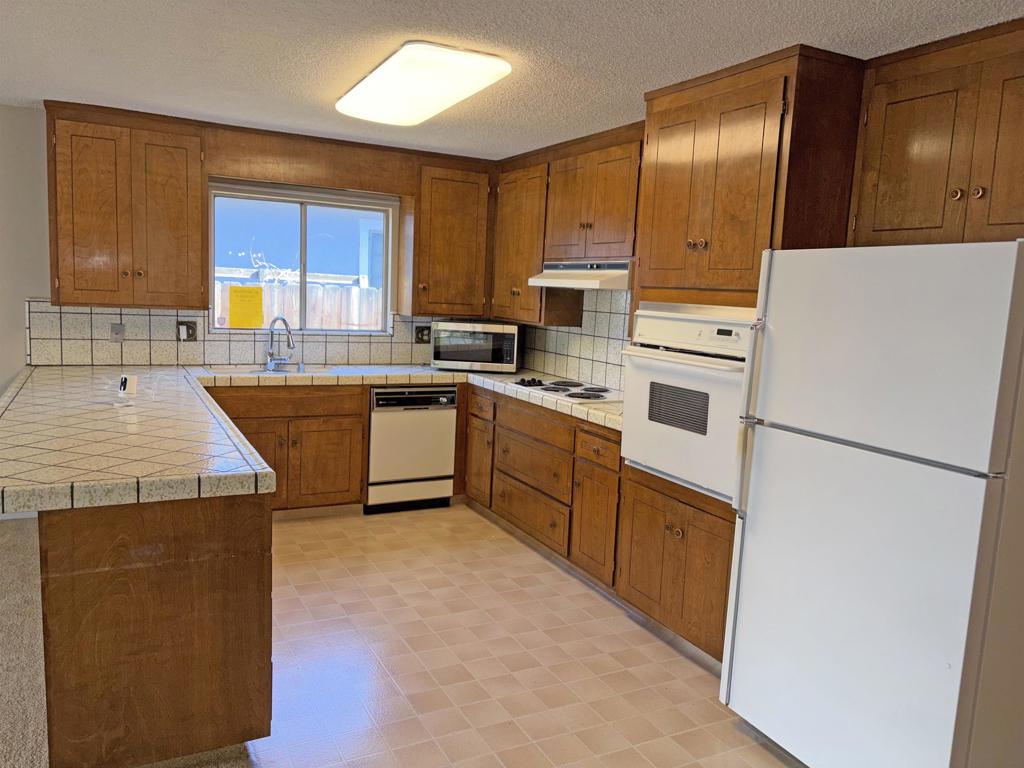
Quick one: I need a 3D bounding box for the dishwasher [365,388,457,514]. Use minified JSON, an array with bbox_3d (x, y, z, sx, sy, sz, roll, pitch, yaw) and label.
[{"bbox_3d":[-0.773,0.397,5.304,0.602,0.851,0.596,-1,8,-27],"label":"dishwasher"}]

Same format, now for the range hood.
[{"bbox_3d":[0.488,-0.619,4.401,0.476,0.154,0.838,-1,8,-27],"label":"range hood"}]

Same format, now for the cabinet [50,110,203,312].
[{"bbox_3d":[-2.247,-0.974,4.540,0.816,1.040,0.319,-1,8,-27],"label":"cabinet"}]

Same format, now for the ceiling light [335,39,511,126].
[{"bbox_3d":[-0.455,-1.281,3.403,0.434,0.085,1.232,-1,8,-27],"label":"ceiling light"}]

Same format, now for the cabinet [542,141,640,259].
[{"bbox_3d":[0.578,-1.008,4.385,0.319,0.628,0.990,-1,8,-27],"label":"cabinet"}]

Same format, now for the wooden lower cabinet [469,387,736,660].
[{"bbox_3d":[0.546,0.592,4.187,0.597,0.850,2.658,-1,8,-27],"label":"wooden lower cabinet"}]

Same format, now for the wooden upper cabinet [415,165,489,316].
[{"bbox_3d":[-0.459,-0.989,5.446,0.590,1.020,0.319,-1,8,-27],"label":"wooden upper cabinet"}]

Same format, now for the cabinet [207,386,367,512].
[{"bbox_3d":[-1.500,0.395,4.957,0.980,0.840,0.607,-1,8,-27],"label":"cabinet"}]

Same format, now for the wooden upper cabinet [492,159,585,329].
[{"bbox_3d":[0.179,-0.926,5.175,0.319,1.020,0.759,-1,8,-27],"label":"wooden upper cabinet"}]

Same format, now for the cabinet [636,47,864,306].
[{"bbox_3d":[1.024,-0.769,3.203,0.597,0.904,0.874,-1,8,-27],"label":"cabinet"}]

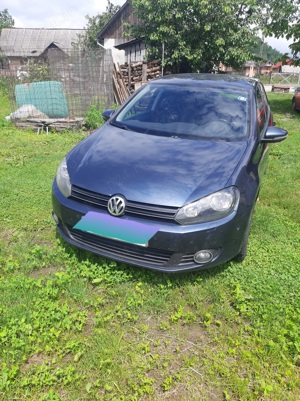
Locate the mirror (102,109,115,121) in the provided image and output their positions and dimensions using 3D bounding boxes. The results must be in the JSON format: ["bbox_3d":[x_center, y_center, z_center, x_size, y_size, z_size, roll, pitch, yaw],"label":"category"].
[{"bbox_3d":[-0.457,-0.956,3.572,0.235,0.150,0.160,12,24,21],"label":"mirror"}]

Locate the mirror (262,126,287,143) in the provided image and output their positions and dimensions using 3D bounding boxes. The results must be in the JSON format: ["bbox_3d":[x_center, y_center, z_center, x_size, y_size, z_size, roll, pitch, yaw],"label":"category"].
[{"bbox_3d":[1.175,-0.618,2.918,0.235,0.150,0.160,12,24,21],"label":"mirror"}]

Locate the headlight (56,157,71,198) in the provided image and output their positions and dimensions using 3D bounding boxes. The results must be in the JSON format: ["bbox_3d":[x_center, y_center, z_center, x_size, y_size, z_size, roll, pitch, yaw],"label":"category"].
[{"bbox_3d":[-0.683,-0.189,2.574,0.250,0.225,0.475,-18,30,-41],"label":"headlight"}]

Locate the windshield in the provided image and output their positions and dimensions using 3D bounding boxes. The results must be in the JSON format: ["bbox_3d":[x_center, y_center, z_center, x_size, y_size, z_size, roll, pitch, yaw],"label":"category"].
[{"bbox_3d":[0.351,-0.923,3.155,1.400,0.140,0.880,12,56,21],"label":"windshield"}]

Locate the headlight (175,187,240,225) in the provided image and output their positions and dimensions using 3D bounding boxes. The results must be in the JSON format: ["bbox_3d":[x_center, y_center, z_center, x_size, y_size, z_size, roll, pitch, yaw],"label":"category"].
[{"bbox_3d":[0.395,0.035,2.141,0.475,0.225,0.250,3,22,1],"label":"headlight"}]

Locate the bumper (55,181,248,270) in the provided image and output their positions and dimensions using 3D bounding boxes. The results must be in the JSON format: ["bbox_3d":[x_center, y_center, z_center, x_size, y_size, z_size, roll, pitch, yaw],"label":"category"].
[{"bbox_3d":[-0.170,0.176,2.423,1.730,0.440,0.520,12,24,21],"label":"bumper"}]

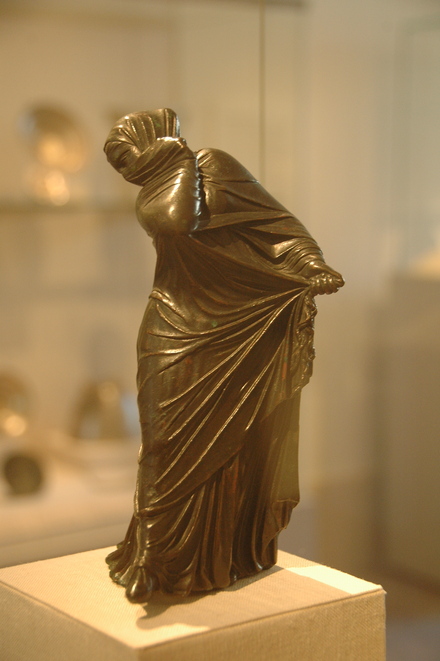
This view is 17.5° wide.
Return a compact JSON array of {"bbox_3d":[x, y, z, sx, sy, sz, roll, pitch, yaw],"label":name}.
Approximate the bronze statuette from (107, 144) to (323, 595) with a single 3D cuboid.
[{"bbox_3d":[0.000,0.007,0.622,0.104,0.205,0.088,3,7,28],"label":"bronze statuette"}]

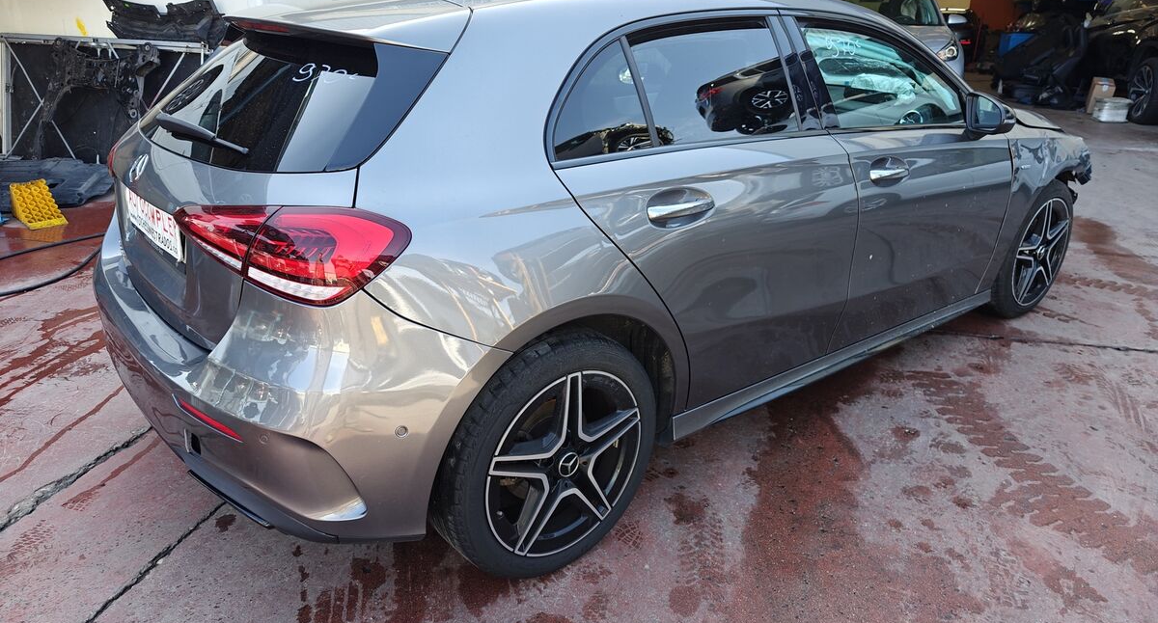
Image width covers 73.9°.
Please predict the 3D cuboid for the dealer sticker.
[{"bbox_3d":[-1.085,-0.224,1.949,0.015,0.115,0.520,-13,24,-38],"label":"dealer sticker"}]

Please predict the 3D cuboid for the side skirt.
[{"bbox_3d":[1.003,0.132,2.789,2.000,0.120,0.120,-14,24,-38],"label":"side skirt"}]

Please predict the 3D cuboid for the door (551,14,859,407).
[{"bbox_3d":[0.350,-0.258,2.151,1.160,1.075,0.260,-16,26,-37],"label":"door"}]

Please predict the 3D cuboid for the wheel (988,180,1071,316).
[{"bbox_3d":[2.035,-0.295,3.566,0.650,0.650,0.225,-15,26,-33],"label":"wheel"}]

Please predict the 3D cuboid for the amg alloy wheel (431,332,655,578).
[{"bbox_3d":[-0.089,0.352,1.967,0.650,0.650,0.225,-17,27,-37],"label":"amg alloy wheel"}]

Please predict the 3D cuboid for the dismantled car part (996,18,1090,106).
[{"bbox_3d":[6.134,-3.294,10.200,1.100,1.120,0.950,17,27,38],"label":"dismantled car part"}]

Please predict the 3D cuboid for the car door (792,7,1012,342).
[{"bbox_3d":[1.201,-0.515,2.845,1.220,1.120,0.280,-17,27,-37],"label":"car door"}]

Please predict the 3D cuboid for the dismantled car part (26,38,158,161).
[{"bbox_3d":[-3.757,-1.645,5.950,1.000,0.930,0.320,2,21,7],"label":"dismantled car part"}]

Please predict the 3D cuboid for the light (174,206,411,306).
[{"bbox_3d":[-0.609,-0.145,1.603,0.320,0.200,0.530,-16,26,-37],"label":"light"}]

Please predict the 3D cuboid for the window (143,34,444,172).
[{"bbox_3d":[-0.852,-0.563,2.015,1.260,0.100,0.480,23,69,46],"label":"window"}]

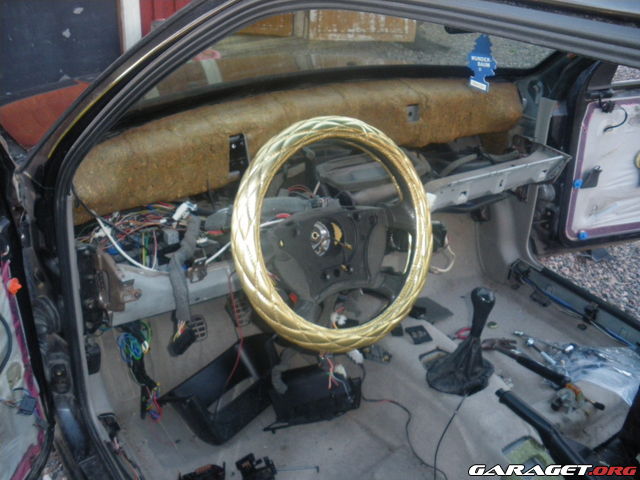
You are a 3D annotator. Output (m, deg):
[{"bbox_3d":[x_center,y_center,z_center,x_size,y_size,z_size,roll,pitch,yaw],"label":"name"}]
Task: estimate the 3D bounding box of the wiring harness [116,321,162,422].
[{"bbox_3d":[-0.365,0.264,1.345,0.070,0.230,0.065,-17,34,-27],"label":"wiring harness"}]

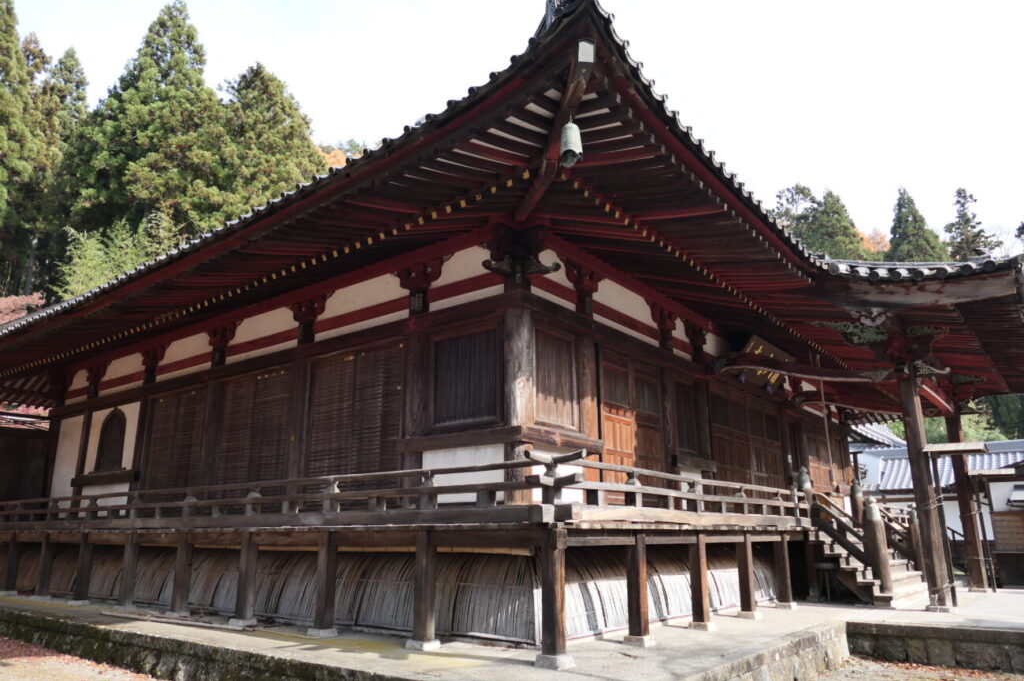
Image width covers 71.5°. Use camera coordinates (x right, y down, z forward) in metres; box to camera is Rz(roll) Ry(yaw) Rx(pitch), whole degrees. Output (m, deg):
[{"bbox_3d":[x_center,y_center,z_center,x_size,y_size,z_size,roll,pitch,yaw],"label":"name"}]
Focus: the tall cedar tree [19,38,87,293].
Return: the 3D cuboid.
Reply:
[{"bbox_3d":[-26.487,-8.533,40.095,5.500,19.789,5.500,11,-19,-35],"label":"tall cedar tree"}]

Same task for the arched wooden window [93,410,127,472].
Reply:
[{"bbox_3d":[-9.744,2.410,17.341,1.450,1.480,0.100,-12,-19,37],"label":"arched wooden window"}]

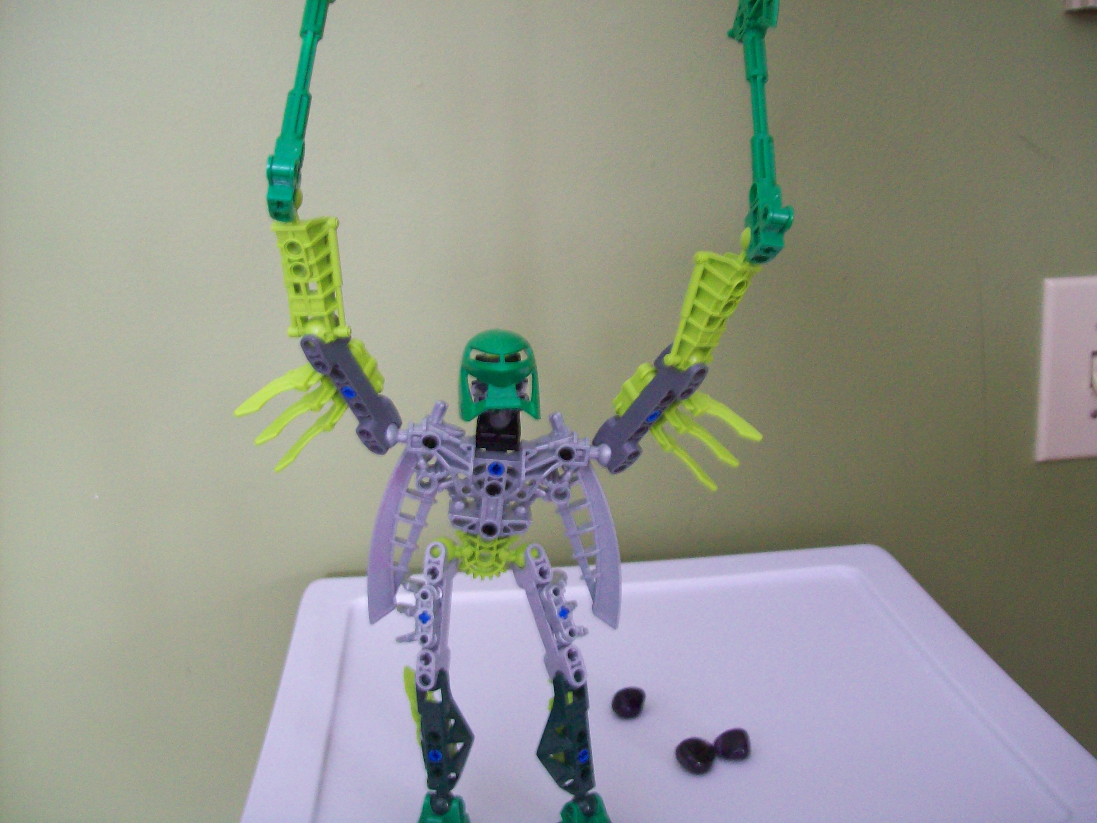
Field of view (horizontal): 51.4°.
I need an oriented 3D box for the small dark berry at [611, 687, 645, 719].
[{"bbox_3d":[0.036,0.135,0.526,0.016,0.013,0.015,-1,15,0],"label":"small dark berry"}]

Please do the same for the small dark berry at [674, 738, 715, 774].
[{"bbox_3d":[0.062,0.145,0.482,0.017,0.015,0.017,-1,15,0],"label":"small dark berry"}]

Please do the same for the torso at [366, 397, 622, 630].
[{"bbox_3d":[-0.020,0.038,0.420,0.091,0.083,0.038,4,17,-4],"label":"torso"}]

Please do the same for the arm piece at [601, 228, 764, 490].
[{"bbox_3d":[0.047,-0.018,0.395,0.050,0.085,0.032,2,16,-18],"label":"arm piece"}]

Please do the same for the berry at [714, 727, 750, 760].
[{"bbox_3d":[0.079,0.143,0.490,0.015,0.013,0.015,-1,15,0],"label":"berry"}]

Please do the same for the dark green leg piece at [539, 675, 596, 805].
[{"bbox_3d":[0.007,0.124,0.432,0.022,0.057,0.018,-3,15,5],"label":"dark green leg piece"}]

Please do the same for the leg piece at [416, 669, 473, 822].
[{"bbox_3d":[-0.039,0.126,0.432,0.021,0.060,0.018,-3,15,-5],"label":"leg piece"}]

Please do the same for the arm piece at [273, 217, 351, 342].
[{"bbox_3d":[-0.082,-0.046,0.394,0.021,0.044,0.018,0,15,17],"label":"arm piece"}]

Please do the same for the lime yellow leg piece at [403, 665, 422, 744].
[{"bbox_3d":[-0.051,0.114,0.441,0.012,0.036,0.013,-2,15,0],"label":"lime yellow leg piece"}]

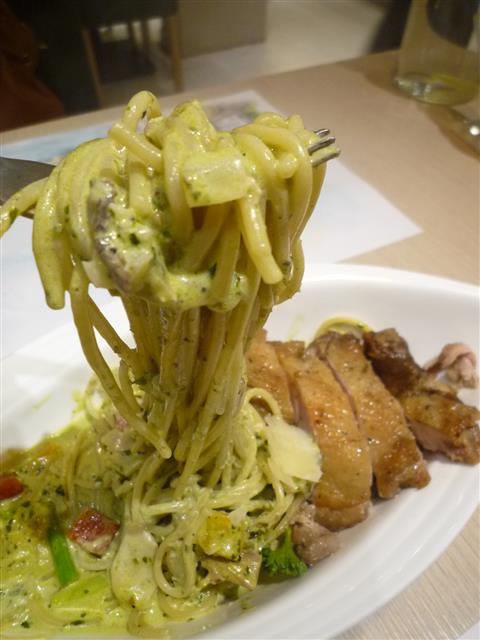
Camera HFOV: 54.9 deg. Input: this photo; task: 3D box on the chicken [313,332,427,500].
[{"bbox_3d":[0.059,0.044,0.211,0.024,0.024,0.069,-7,49,-6],"label":"chicken"}]

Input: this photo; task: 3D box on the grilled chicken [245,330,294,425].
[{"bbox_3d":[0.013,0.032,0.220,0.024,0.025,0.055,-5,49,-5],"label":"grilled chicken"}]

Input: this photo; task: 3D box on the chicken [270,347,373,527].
[{"bbox_3d":[0.036,0.051,0.204,0.024,0.025,0.075,-5,49,-5],"label":"chicken"}]

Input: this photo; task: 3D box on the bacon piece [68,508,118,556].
[{"bbox_3d":[-0.056,0.080,0.175,0.013,0.011,0.011,22,53,19],"label":"bacon piece"}]

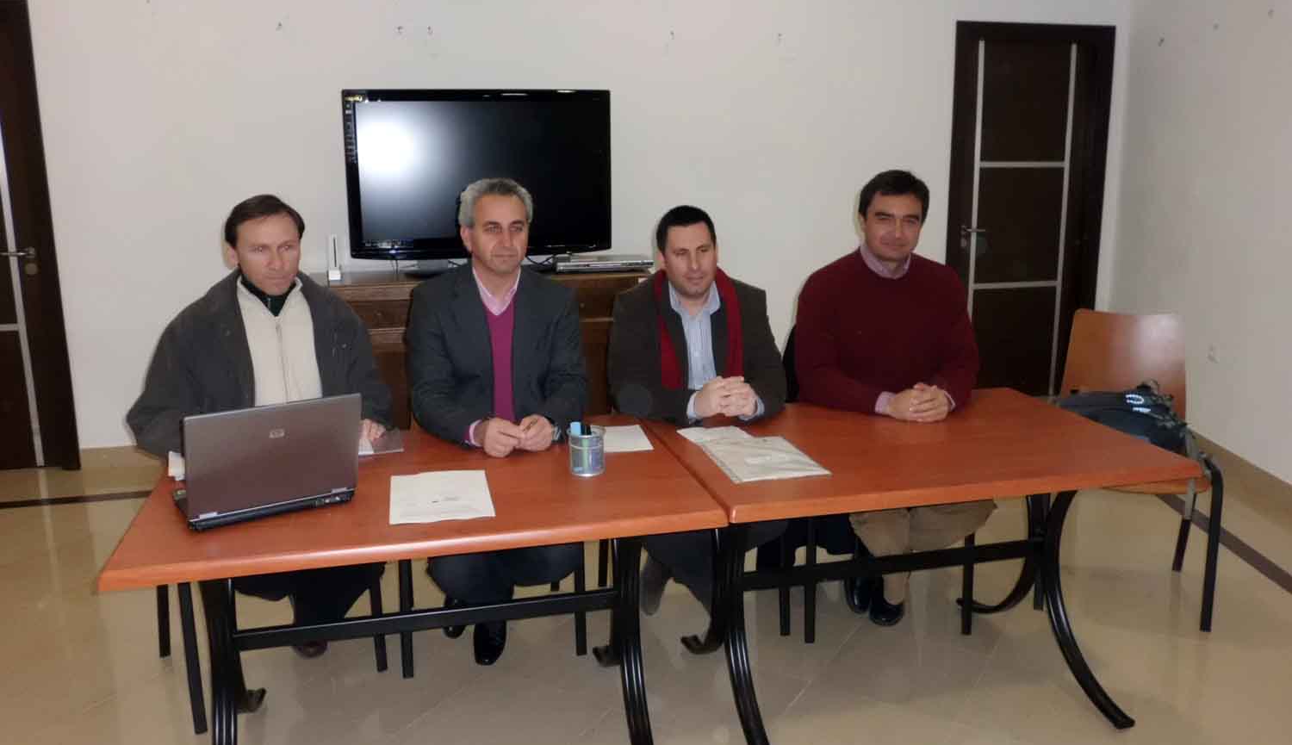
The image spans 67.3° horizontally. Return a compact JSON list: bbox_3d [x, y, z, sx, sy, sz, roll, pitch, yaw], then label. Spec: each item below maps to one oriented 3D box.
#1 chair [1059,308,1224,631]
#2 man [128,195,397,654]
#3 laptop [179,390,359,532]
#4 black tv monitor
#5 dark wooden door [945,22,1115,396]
[{"bbox_3d":[1.544,0.285,3.156,0.490,0.875,0.550,3,12,19],"label":"chair"},{"bbox_3d":[-0.977,0.203,2.583,0.640,1.320,0.640,-6,12,-27],"label":"man"},{"bbox_3d":[-0.826,0.156,2.068,0.335,0.245,0.265,-8,13,-34],"label":"laptop"},{"bbox_3d":[-0.760,-0.903,4.498,1.199,0.778,0.140,-4,11,-15],"label":"black tv monitor"},{"bbox_3d":[2.172,-0.874,5.584,0.970,2.146,0.120,-3,11,-13],"label":"dark wooden door"}]

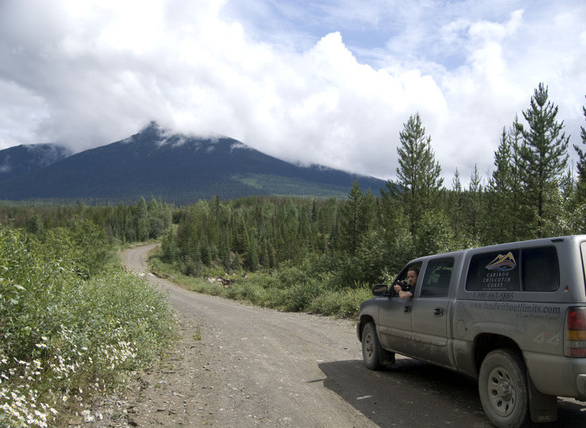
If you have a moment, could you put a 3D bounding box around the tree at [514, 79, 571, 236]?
[{"bbox_3d":[11.430,-1.720,22.000,2.470,8.610,2.470,0,0,0],"label":"tree"}]

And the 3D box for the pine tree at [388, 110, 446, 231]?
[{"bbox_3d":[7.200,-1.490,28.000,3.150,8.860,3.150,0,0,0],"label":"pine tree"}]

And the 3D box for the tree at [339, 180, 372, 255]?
[{"bbox_3d":[4.680,0.750,36.000,2.400,6.520,2.400,0,0,0],"label":"tree"}]

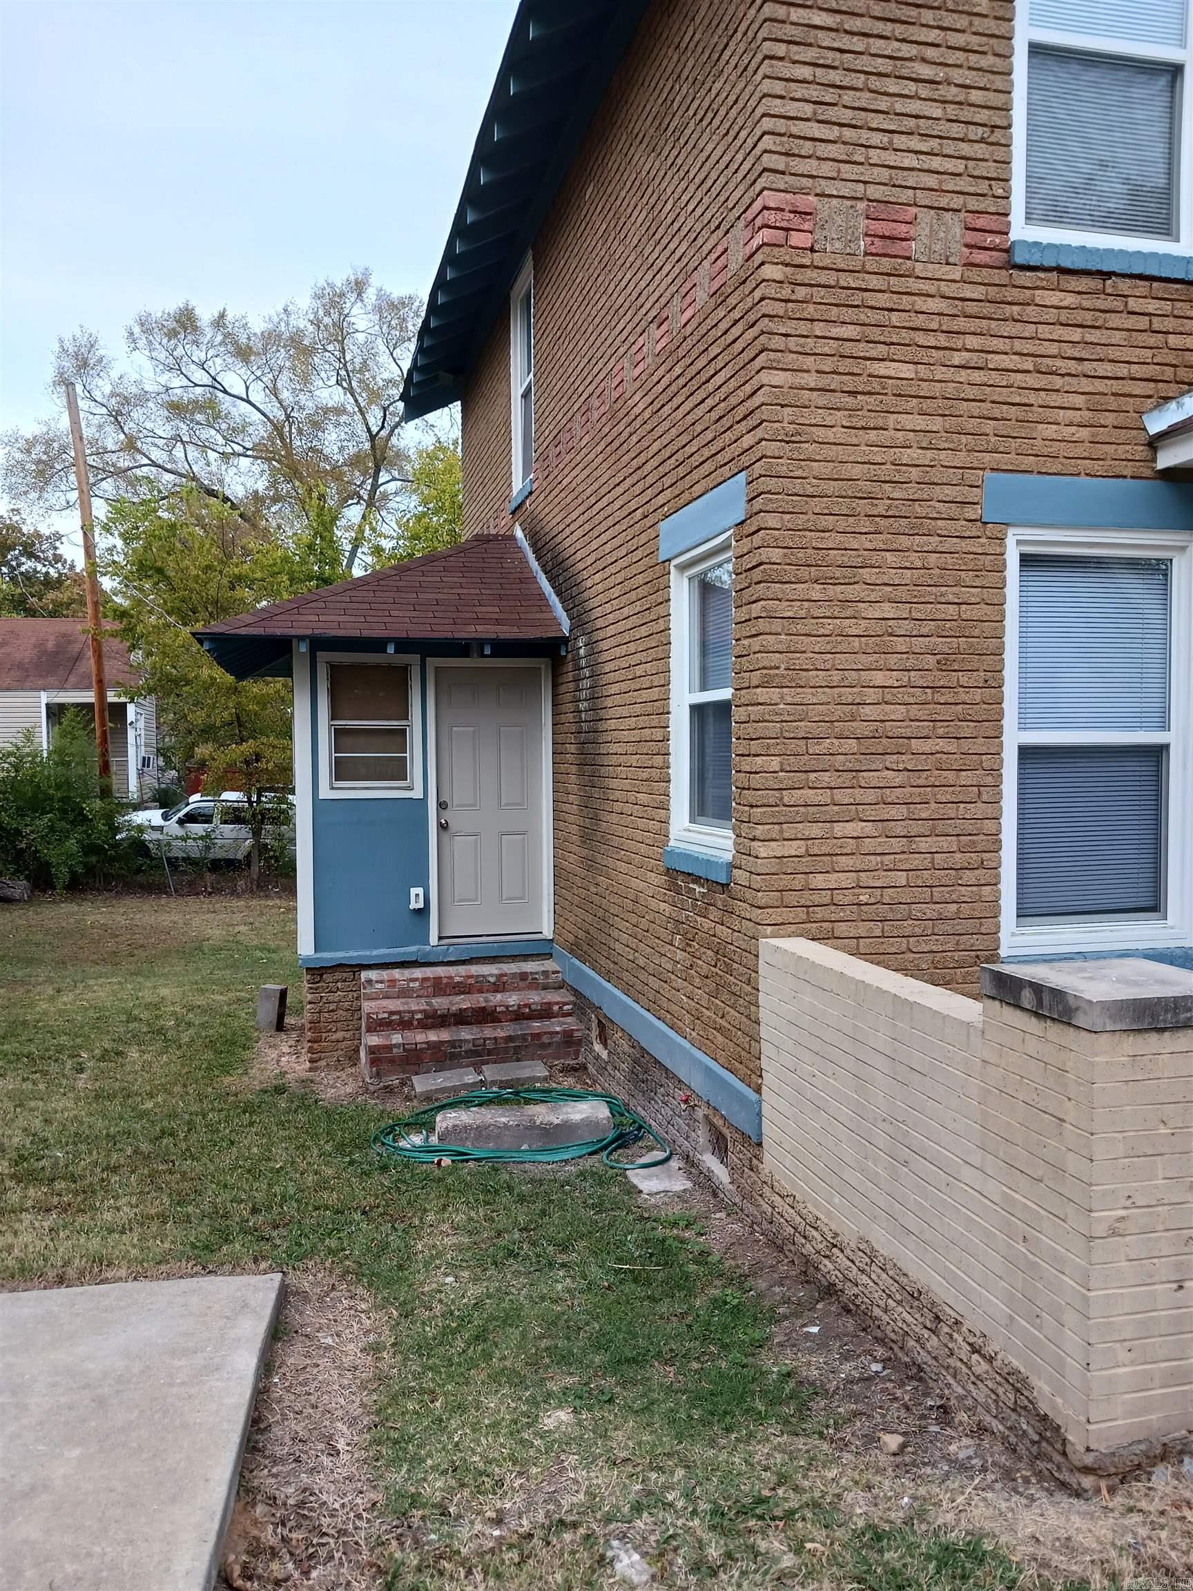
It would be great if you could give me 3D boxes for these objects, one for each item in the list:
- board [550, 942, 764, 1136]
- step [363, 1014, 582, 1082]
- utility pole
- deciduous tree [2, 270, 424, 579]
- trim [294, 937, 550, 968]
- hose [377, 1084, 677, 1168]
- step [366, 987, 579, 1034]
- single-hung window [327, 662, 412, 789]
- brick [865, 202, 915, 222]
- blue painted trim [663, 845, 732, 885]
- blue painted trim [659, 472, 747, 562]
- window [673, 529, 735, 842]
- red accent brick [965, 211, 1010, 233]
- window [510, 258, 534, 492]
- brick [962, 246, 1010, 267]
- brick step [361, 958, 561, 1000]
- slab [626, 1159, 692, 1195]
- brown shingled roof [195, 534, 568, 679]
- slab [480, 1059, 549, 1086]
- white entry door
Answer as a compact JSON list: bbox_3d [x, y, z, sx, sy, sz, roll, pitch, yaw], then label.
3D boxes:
[{"bbox_3d":[0.186,1.270,7.225,0.064,0.181,4.253,-1,2,-14],"label":"board"},{"bbox_3d":[-0.793,1.647,8.129,1.378,0.222,0.300,-1,2,-13],"label":"step"},{"bbox_3d":[-9.760,-3.161,24.000,0.270,9.571,0.270,-4,2,-13],"label":"utility pole"},{"bbox_3d":[-11.961,-7.875,39.710,14.400,17.800,13.600,-1,2,-14],"label":"deciduous tree"},{"bbox_3d":[-1.198,1.136,8.924,1.816,0.117,0.060,-1,2,-13],"label":"trim"},{"bbox_3d":[-0.482,1.802,6.761,1.460,0.075,1.580,-1,2,-13],"label":"hose"},{"bbox_3d":[-0.868,1.460,8.430,1.378,0.131,0.374,-1,2,-13],"label":"step"},{"bbox_3d":[-1.607,-0.489,8.809,0.593,0.899,0.080,-1,2,-13],"label":"single-hung window"},{"bbox_3d":[1.186,-2.366,5.085,0.214,0.062,0.090,-1,2,-13],"label":"brick"},{"bbox_3d":[0.521,0.327,5.916,0.118,0.127,1.029,-1,2,-14],"label":"blue painted trim"},{"bbox_3d":[0.513,-1.286,5.847,0.083,0.201,1.264,-1,2,-14],"label":"blue painted trim"},{"bbox_3d":[0.544,-0.446,5.874,0.108,1.392,0.921,-1,2,-14],"label":"window"},{"bbox_3d":[1.611,-2.369,5.187,0.208,0.063,0.090,-1,2,-13],"label":"red accent brick"},{"bbox_3d":[-0.556,-3.384,10.181,0.098,1.710,0.960,-1,2,-14],"label":"window"},{"bbox_3d":[1.647,-2.294,5.320,0.222,0.063,0.093,-1,2,-14],"label":"brick"},{"bbox_3d":[-0.961,1.313,8.807,1.378,0.135,0.410,-1,2,-13],"label":"brick step"},{"bbox_3d":[0.285,1.726,5.594,0.284,0.054,0.421,-1,2,-14],"label":"slab"},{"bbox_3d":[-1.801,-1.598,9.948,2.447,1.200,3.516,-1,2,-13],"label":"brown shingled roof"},{"bbox_3d":[-0.513,1.754,7.783,0.412,0.064,0.343,-1,2,-16],"label":"slab"},{"bbox_3d":[-0.767,0.049,9.211,0.804,2.029,0.049,-1,2,-14],"label":"white entry door"}]

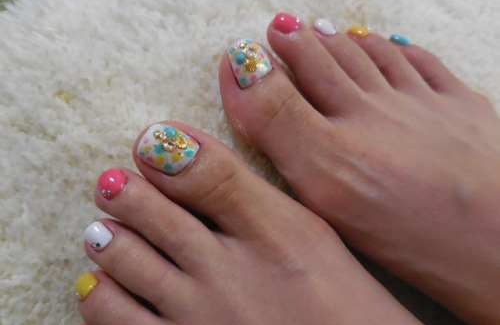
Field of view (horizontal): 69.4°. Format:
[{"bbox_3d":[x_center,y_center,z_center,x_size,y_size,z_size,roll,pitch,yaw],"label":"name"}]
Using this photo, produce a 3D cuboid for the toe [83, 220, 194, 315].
[{"bbox_3d":[-0.039,0.035,0.125,0.036,0.015,0.014,28,72,17],"label":"toe"}]

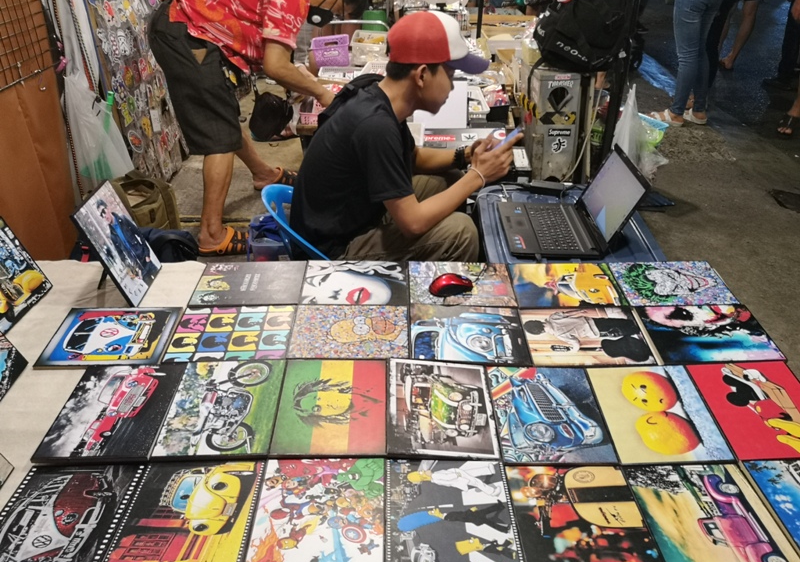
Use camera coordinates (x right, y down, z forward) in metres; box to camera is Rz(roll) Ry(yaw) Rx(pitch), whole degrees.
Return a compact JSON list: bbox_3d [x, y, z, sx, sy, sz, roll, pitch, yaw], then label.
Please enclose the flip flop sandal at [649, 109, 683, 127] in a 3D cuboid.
[{"bbox_3d":[1.829,-1.117,4.450,0.245,0.085,0.090,15,35,23],"label":"flip flop sandal"}]

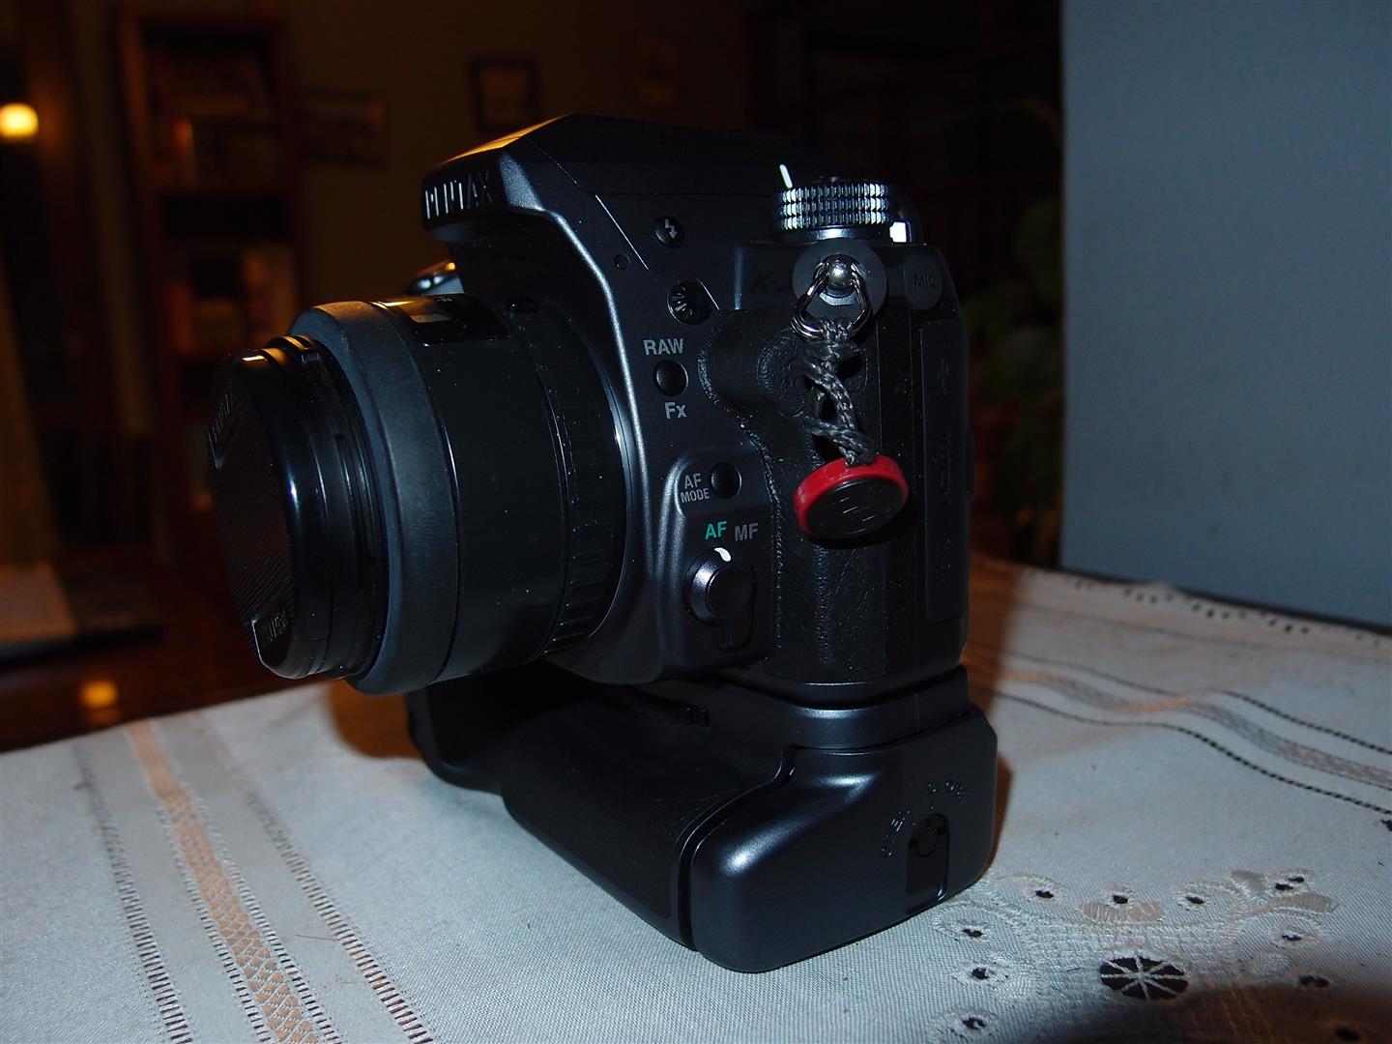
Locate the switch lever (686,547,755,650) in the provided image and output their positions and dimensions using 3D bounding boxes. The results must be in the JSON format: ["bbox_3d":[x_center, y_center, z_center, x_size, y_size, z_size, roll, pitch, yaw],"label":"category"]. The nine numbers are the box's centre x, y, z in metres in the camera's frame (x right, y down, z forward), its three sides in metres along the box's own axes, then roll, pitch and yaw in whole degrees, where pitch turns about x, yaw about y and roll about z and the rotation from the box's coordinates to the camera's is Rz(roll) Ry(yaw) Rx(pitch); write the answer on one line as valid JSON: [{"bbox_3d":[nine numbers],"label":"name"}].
[{"bbox_3d":[0.004,0.012,0.181,0.011,0.016,0.005,-8,11,-24],"label":"switch lever"}]

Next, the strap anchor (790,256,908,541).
[{"bbox_3d":[0.024,-0.017,0.171,0.019,0.045,0.013,-10,12,-34],"label":"strap anchor"}]

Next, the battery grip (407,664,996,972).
[{"bbox_3d":[-0.007,0.044,0.245,0.064,0.042,0.132,-10,12,-34],"label":"battery grip"}]

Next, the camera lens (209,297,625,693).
[{"bbox_3d":[-0.050,-0.004,0.190,0.052,0.064,0.064,-10,12,-34],"label":"camera lens"}]

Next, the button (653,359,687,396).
[{"bbox_3d":[-0.004,-0.022,0.175,0.005,0.005,0.002,-7,11,-21],"label":"button"}]

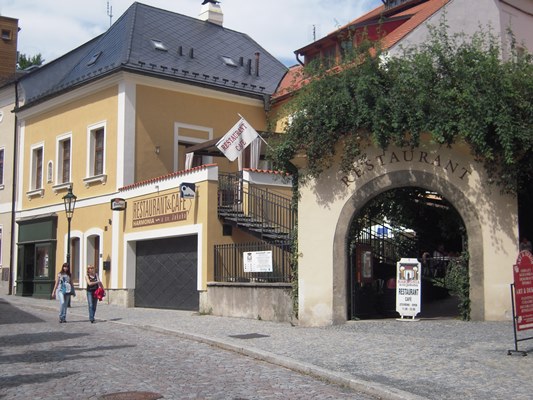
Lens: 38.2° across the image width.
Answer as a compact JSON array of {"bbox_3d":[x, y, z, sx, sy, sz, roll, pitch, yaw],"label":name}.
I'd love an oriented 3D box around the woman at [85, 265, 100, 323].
[{"bbox_3d":[-4.877,2.662,21.790,0.540,1.624,0.420,1,-6,-13],"label":"woman"}]

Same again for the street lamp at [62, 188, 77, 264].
[{"bbox_3d":[-6.776,1.589,26.733,0.460,4.234,0.460,5,-8,-40],"label":"street lamp"}]

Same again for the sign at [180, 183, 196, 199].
[{"bbox_3d":[-2.208,-0.263,21.800,0.410,0.430,0.110,4,-8,-33],"label":"sign"}]

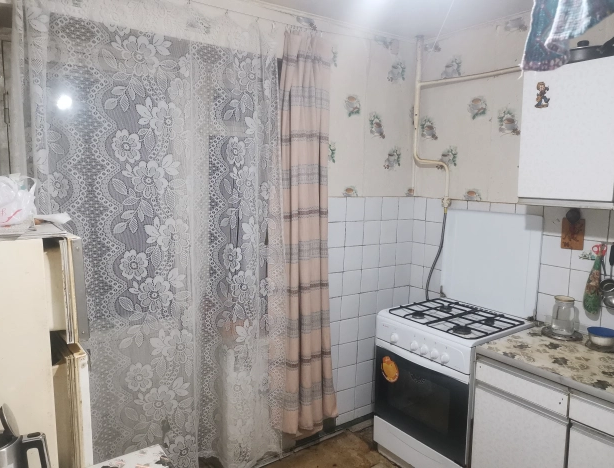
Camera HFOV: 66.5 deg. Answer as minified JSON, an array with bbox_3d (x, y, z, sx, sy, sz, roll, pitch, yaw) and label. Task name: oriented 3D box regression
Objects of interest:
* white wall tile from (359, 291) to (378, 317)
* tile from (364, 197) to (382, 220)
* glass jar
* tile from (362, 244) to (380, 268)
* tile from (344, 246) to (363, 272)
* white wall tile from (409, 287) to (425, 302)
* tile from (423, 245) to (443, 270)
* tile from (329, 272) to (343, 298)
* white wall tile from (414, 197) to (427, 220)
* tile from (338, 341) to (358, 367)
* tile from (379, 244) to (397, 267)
[{"bbox_3d":[0.389,0.445,2.975,0.150,0.150,0.010,-3,8,-36],"label":"white wall tile"},{"bbox_3d":[0.414,-0.156,2.926,0.150,0.150,0.008,-3,8,-36],"label":"tile"},{"bbox_3d":[1.238,0.394,2.261,0.103,0.160,0.103,6,8,29],"label":"glass jar"},{"bbox_3d":[0.398,0.142,2.944,0.151,0.150,0.010,-3,8,-37],"label":"tile"},{"bbox_3d":[0.281,0.151,2.871,0.150,0.150,0.008,-3,8,-36],"label":"tile"},{"bbox_3d":[0.727,0.432,3.146,0.010,0.149,0.099,-3,8,-35],"label":"white wall tile"},{"bbox_3d":[0.823,0.152,3.041,0.008,0.150,0.150,-3,8,-35],"label":"tile"},{"bbox_3d":[0.152,0.307,2.779,0.150,0.150,0.010,-3,8,-36],"label":"tile"},{"bbox_3d":[0.748,-0.166,3.075,0.010,0.145,0.099,-3,8,-35],"label":"white wall tile"},{"bbox_3d":[0.254,0.748,2.922,0.151,0.150,0.010,-3,8,-37],"label":"tile"},{"bbox_3d":[0.519,0.135,3.023,0.148,0.149,0.010,-3,8,-35],"label":"tile"}]

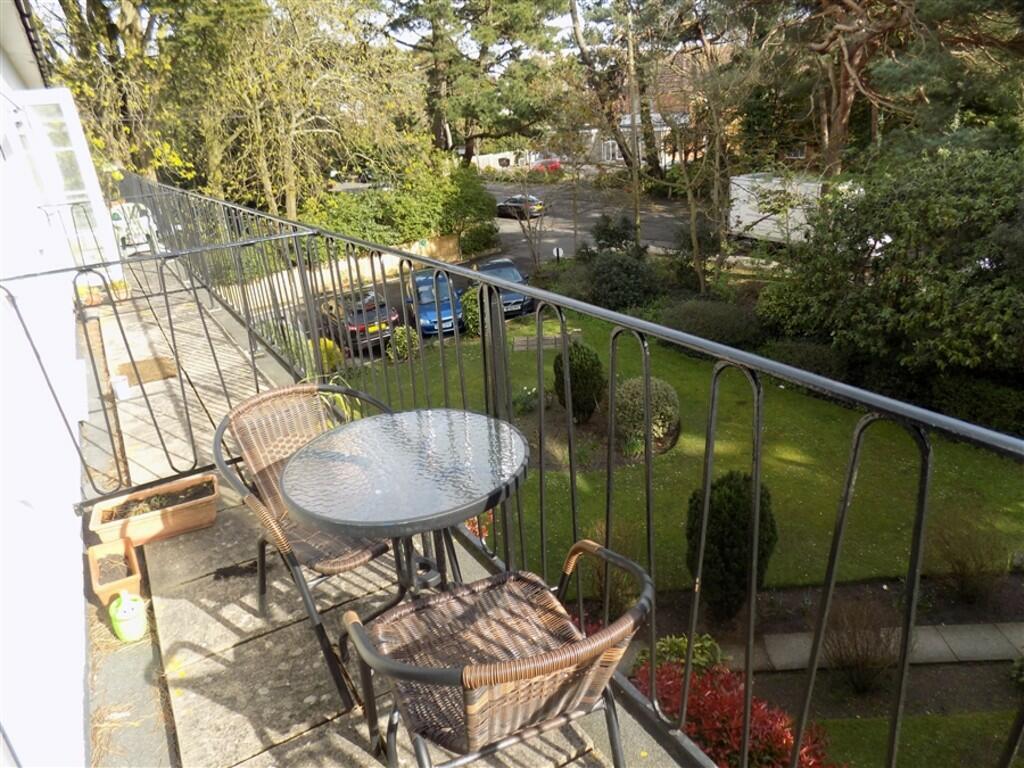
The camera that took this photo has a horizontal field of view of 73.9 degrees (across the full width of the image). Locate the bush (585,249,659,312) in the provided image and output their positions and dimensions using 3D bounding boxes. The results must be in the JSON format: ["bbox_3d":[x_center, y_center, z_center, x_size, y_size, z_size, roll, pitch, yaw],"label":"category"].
[{"bbox_3d":[3.813,-3.596,23.145,2.350,1.900,2.350,0,21,9],"label":"bush"}]

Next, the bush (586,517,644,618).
[{"bbox_3d":[1.315,2.389,8.580,0.780,1.320,0.780,-1,21,8],"label":"bush"}]

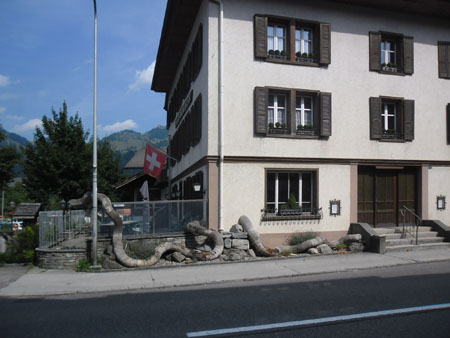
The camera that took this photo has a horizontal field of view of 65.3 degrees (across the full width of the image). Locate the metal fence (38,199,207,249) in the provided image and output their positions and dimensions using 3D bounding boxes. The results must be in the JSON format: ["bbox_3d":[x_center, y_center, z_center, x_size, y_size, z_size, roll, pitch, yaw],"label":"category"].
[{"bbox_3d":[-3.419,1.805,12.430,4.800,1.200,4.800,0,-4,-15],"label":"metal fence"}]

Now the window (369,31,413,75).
[{"bbox_3d":[6.121,-4.277,12.950,1.850,1.530,0.220,0,-4,-15],"label":"window"}]

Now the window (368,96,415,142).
[{"bbox_3d":[6.092,-1.811,12.850,1.880,1.600,0.220,0,-4,-15],"label":"window"}]

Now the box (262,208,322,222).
[{"bbox_3d":[2.159,1.509,11.400,2.150,0.450,0.300,0,-4,-15],"label":"box"}]

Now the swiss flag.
[{"bbox_3d":[-3.340,-0.411,17.000,1.100,1.650,0.300,0,-4,-15],"label":"swiss flag"}]

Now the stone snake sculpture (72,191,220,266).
[{"bbox_3d":[-2.171,1.635,9.650,4.050,1.920,1.000,0,-4,-15],"label":"stone snake sculpture"}]

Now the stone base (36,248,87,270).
[{"bbox_3d":[-4.376,2.422,9.400,1.600,0.470,0.450,-2,-4,21],"label":"stone base"}]

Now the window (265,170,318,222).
[{"bbox_3d":[2.206,0.813,11.650,1.920,1.530,0.250,0,-4,-15],"label":"window"}]

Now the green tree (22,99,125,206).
[{"bbox_3d":[-9.553,-0.532,22.000,5.600,7.000,5.400,1,-4,-24],"label":"green tree"}]

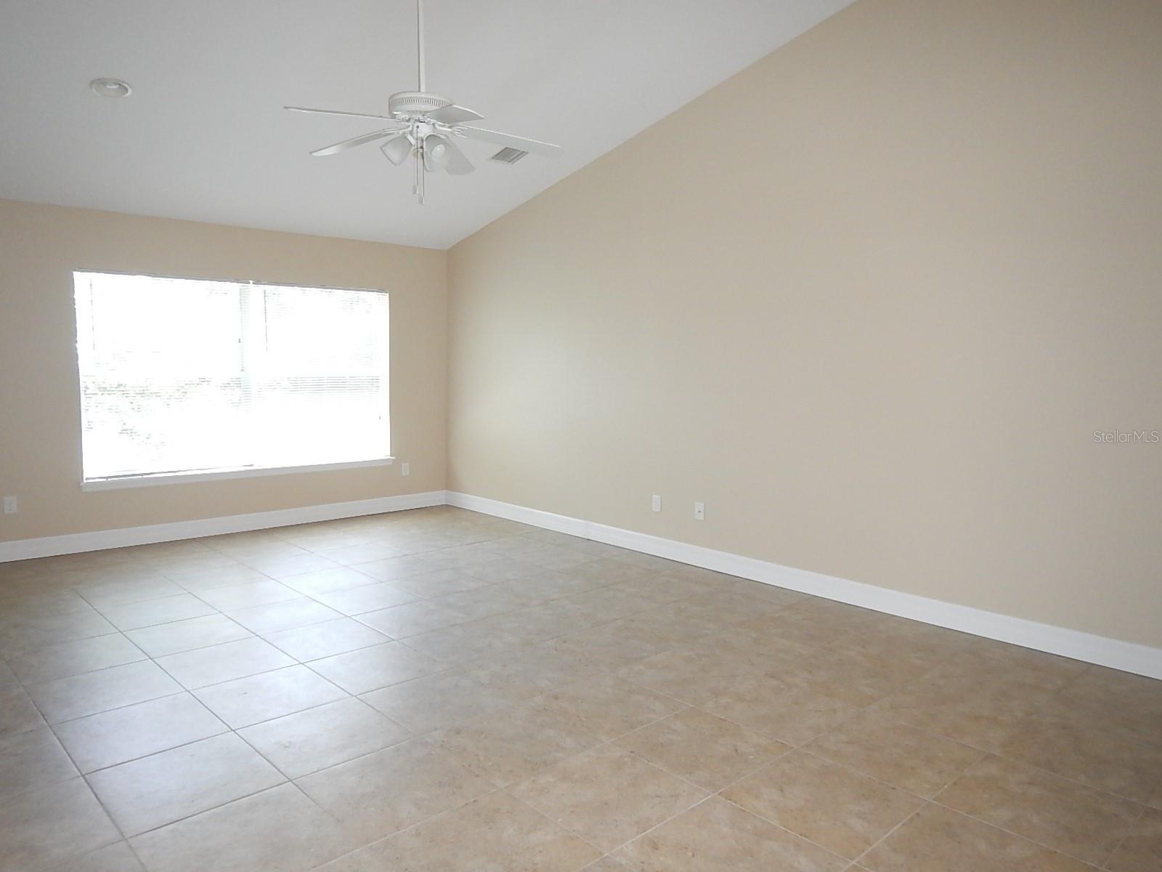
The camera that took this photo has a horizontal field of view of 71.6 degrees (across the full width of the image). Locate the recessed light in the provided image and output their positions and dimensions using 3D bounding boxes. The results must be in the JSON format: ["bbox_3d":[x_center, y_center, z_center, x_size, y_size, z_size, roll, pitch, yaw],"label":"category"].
[{"bbox_3d":[-2.574,-1.907,4.413,0.200,0.040,0.200,-4,-7,-43],"label":"recessed light"}]

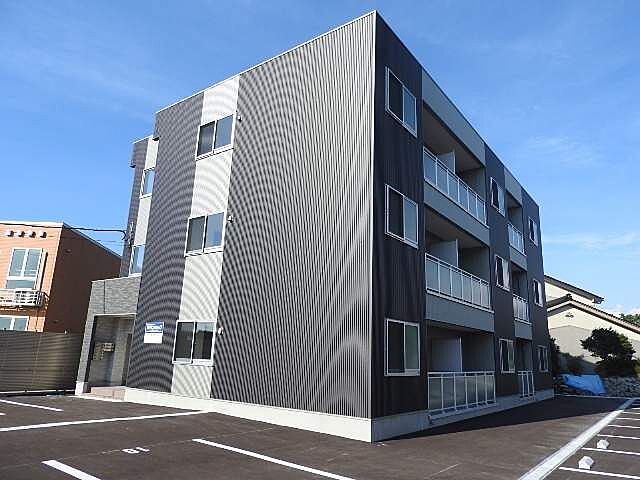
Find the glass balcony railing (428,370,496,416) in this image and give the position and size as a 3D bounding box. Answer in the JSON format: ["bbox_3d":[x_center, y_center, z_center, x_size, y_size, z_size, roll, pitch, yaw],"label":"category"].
[{"bbox_3d":[4.247,4.335,12.825,0.070,0.997,5.492,-8,-17,36],"label":"glass balcony railing"}]

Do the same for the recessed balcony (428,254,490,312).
[{"bbox_3d":[3.988,1.475,13.466,0.900,1.020,5.290,-8,-18,37],"label":"recessed balcony"}]

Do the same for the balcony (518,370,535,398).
[{"bbox_3d":[8.107,5.699,17.473,0.150,1.040,2.410,-8,-18,37],"label":"balcony"}]

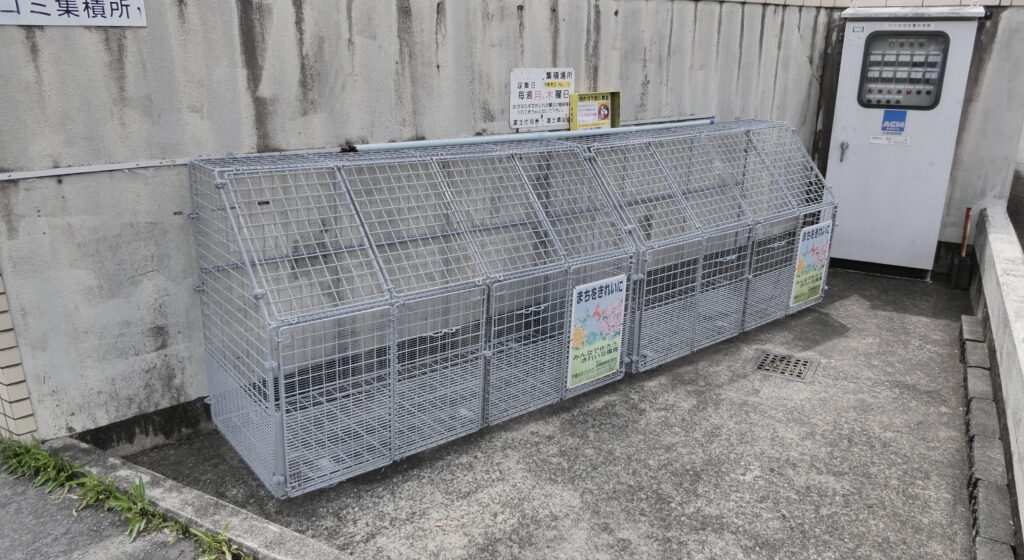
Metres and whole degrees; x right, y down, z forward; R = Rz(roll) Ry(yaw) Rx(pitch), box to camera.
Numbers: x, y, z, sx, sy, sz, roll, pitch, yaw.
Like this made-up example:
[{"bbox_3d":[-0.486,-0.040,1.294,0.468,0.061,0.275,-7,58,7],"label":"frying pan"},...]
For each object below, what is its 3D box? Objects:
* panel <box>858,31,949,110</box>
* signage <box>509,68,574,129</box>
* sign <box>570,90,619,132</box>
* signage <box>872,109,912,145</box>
[{"bbox_3d":[2.740,-1.465,4.981,0.502,0.528,0.050,8,20,24],"label":"panel"},{"bbox_3d":[0.172,-0.958,3.759,0.442,0.317,0.015,-13,22,-36],"label":"signage"},{"bbox_3d":[0.463,-0.938,3.962,0.317,0.201,0.070,-13,22,-36],"label":"sign"},{"bbox_3d":[2.733,-1.093,5.100,0.256,0.236,0.010,8,20,24],"label":"signage"}]

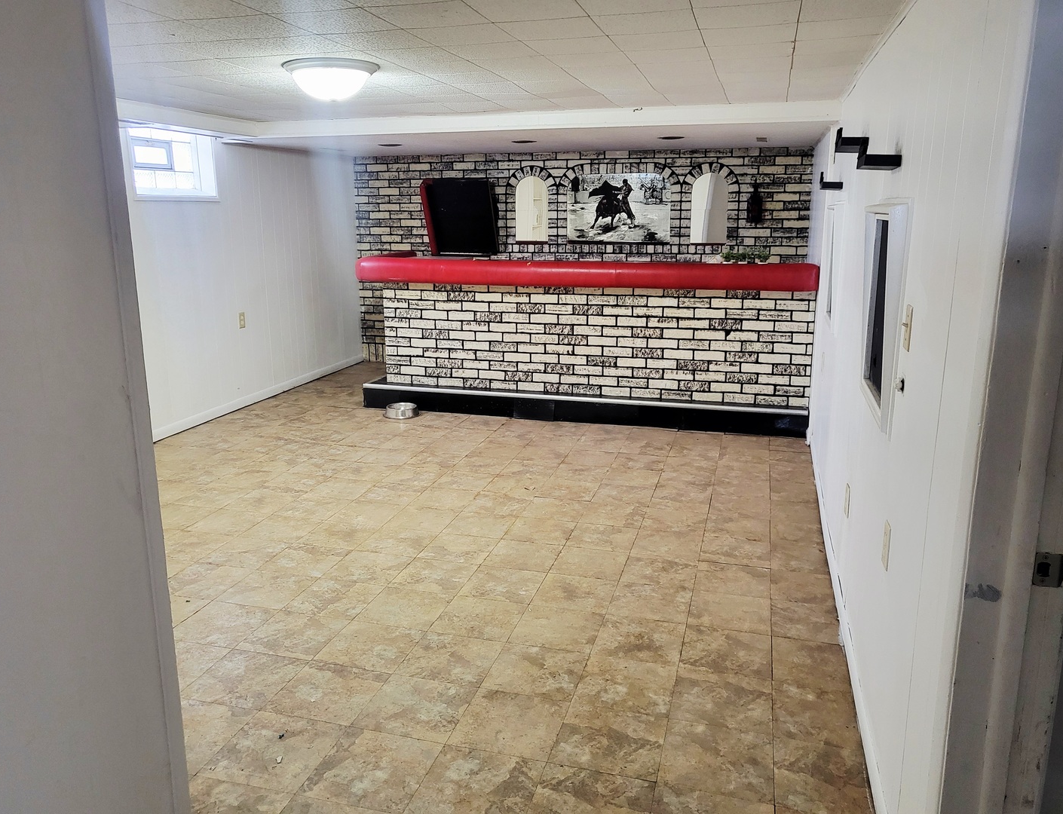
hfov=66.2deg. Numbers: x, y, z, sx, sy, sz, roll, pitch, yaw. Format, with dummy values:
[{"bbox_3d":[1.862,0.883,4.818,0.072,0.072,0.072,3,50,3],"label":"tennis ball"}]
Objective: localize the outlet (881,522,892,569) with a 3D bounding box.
[{"bbox_3d":[0.965,0.377,2.220,0.009,0.116,0.071,4,14,15],"label":"outlet"}]

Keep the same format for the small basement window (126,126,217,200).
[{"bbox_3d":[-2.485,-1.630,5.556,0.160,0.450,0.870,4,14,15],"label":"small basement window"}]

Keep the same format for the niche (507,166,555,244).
[{"bbox_3d":[0.013,-1.851,7.486,0.475,0.700,0.100,4,14,15],"label":"niche"}]

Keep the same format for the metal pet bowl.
[{"bbox_3d":[-0.975,0.028,6.144,0.262,0.066,0.262,0,14,0],"label":"metal pet bowl"}]

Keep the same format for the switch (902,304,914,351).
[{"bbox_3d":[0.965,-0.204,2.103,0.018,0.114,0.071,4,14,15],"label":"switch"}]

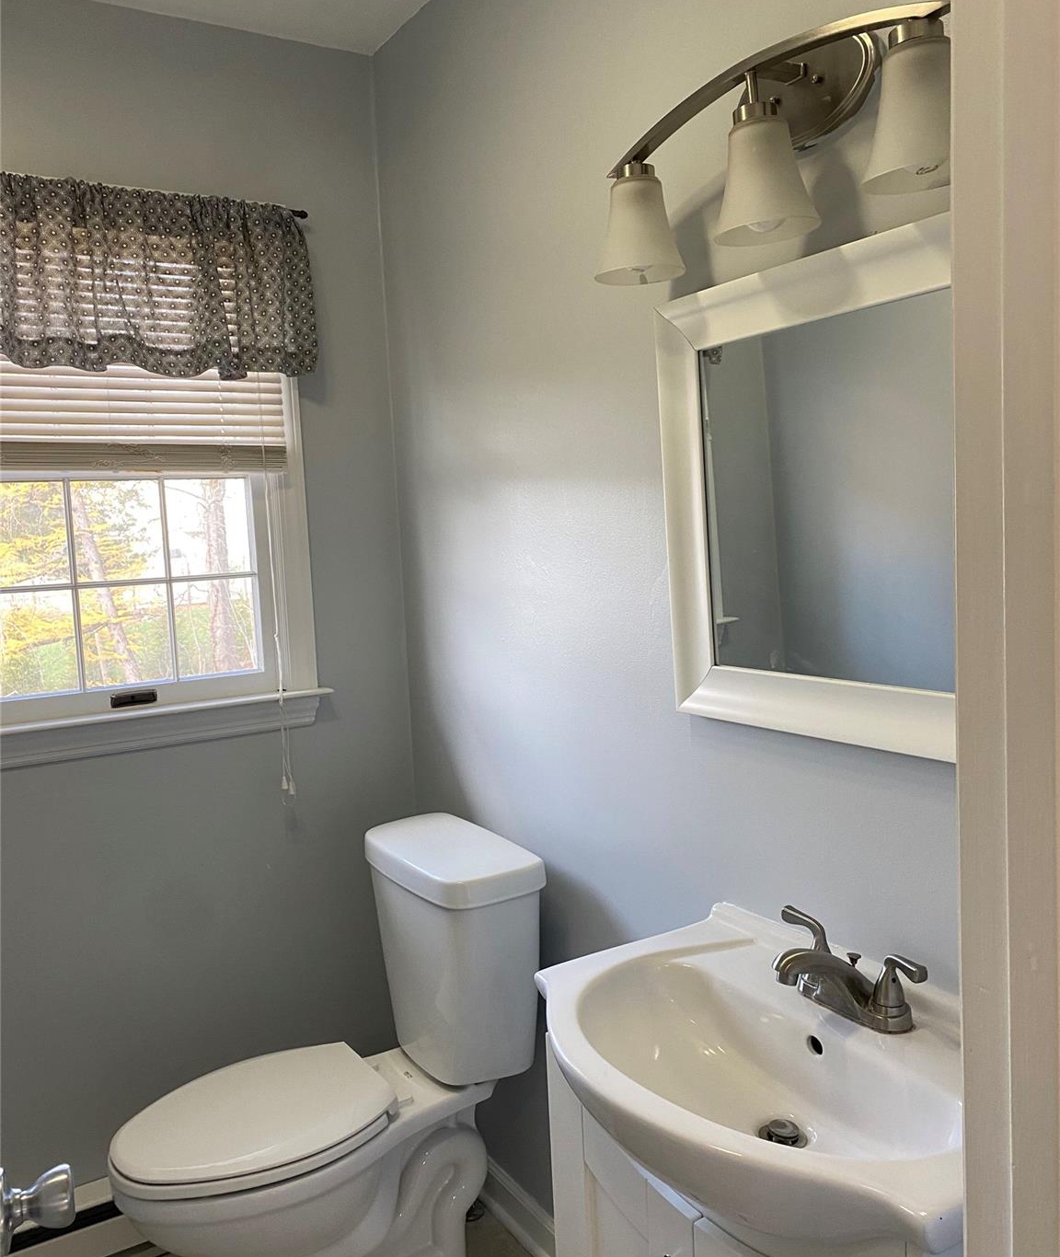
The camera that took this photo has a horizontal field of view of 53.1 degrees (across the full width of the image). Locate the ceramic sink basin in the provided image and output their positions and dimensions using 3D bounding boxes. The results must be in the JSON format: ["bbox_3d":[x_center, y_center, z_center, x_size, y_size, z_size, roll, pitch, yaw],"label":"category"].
[{"bbox_3d":[0.252,0.508,1.167,0.428,0.163,0.606,-6,6,-31],"label":"ceramic sink basin"}]

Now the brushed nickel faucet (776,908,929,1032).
[{"bbox_3d":[0.335,0.397,1.210,0.153,0.096,0.207,-6,6,-31],"label":"brushed nickel faucet"}]

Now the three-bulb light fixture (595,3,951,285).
[{"bbox_3d":[0.271,-0.567,1.195,0.175,0.246,0.552,-6,6,-31],"label":"three-bulb light fixture"}]

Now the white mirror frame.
[{"bbox_3d":[0.391,-0.147,1.210,0.030,0.565,0.709,-6,6,-31],"label":"white mirror frame"}]

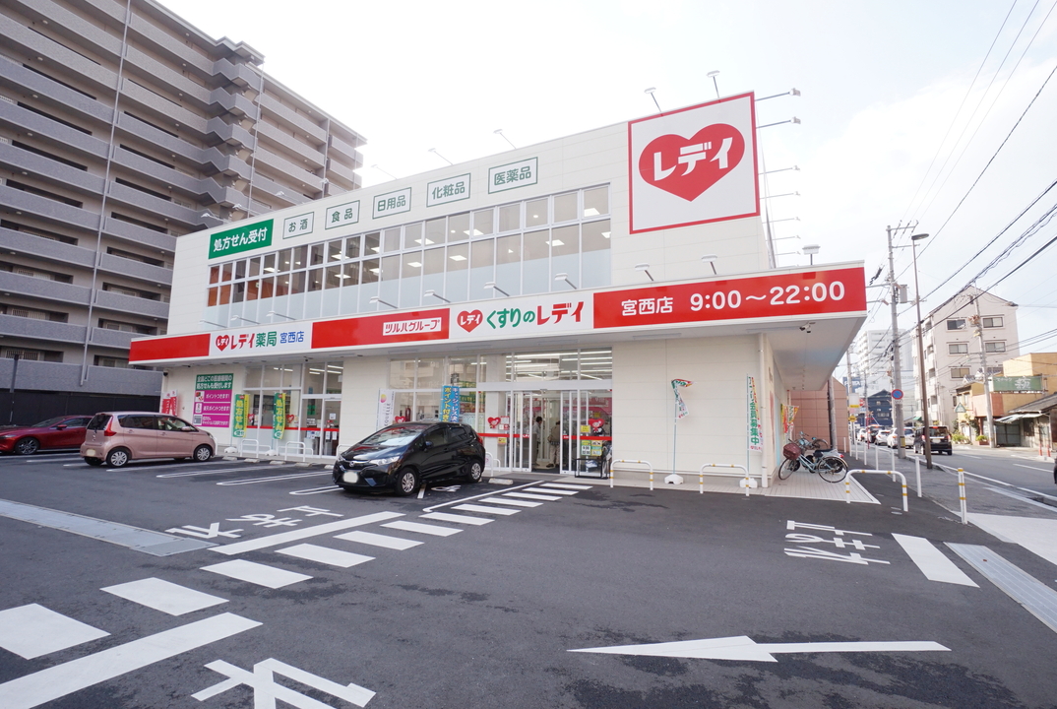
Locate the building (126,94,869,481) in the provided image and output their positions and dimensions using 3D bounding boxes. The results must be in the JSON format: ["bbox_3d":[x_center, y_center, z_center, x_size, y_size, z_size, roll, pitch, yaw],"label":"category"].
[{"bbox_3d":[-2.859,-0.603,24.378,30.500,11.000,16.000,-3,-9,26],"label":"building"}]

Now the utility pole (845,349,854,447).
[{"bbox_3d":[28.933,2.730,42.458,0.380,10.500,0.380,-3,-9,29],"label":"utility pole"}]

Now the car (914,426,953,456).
[{"bbox_3d":[26.008,5.529,30.495,1.475,1.700,3.395,-3,-9,29],"label":"car"}]

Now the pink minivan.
[{"bbox_3d":[-12.181,2.739,15.538,1.475,1.620,3.395,-3,-9,26],"label":"pink minivan"}]

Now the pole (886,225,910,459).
[{"bbox_3d":[19.507,-0.904,25.101,0.500,12.600,0.500,-3,-9,29],"label":"pole"}]

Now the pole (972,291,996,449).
[{"bbox_3d":[38.353,1.266,39.742,0.420,13.000,0.420,-3,-9,29],"label":"pole"}]

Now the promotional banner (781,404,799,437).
[{"bbox_3d":[14.940,3.812,26.943,0.750,1.850,0.300,-3,-9,26],"label":"promotional banner"}]

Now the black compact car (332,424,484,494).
[{"bbox_3d":[-2.722,2.388,11.386,1.695,1.525,3.955,-3,-9,26],"label":"black compact car"}]

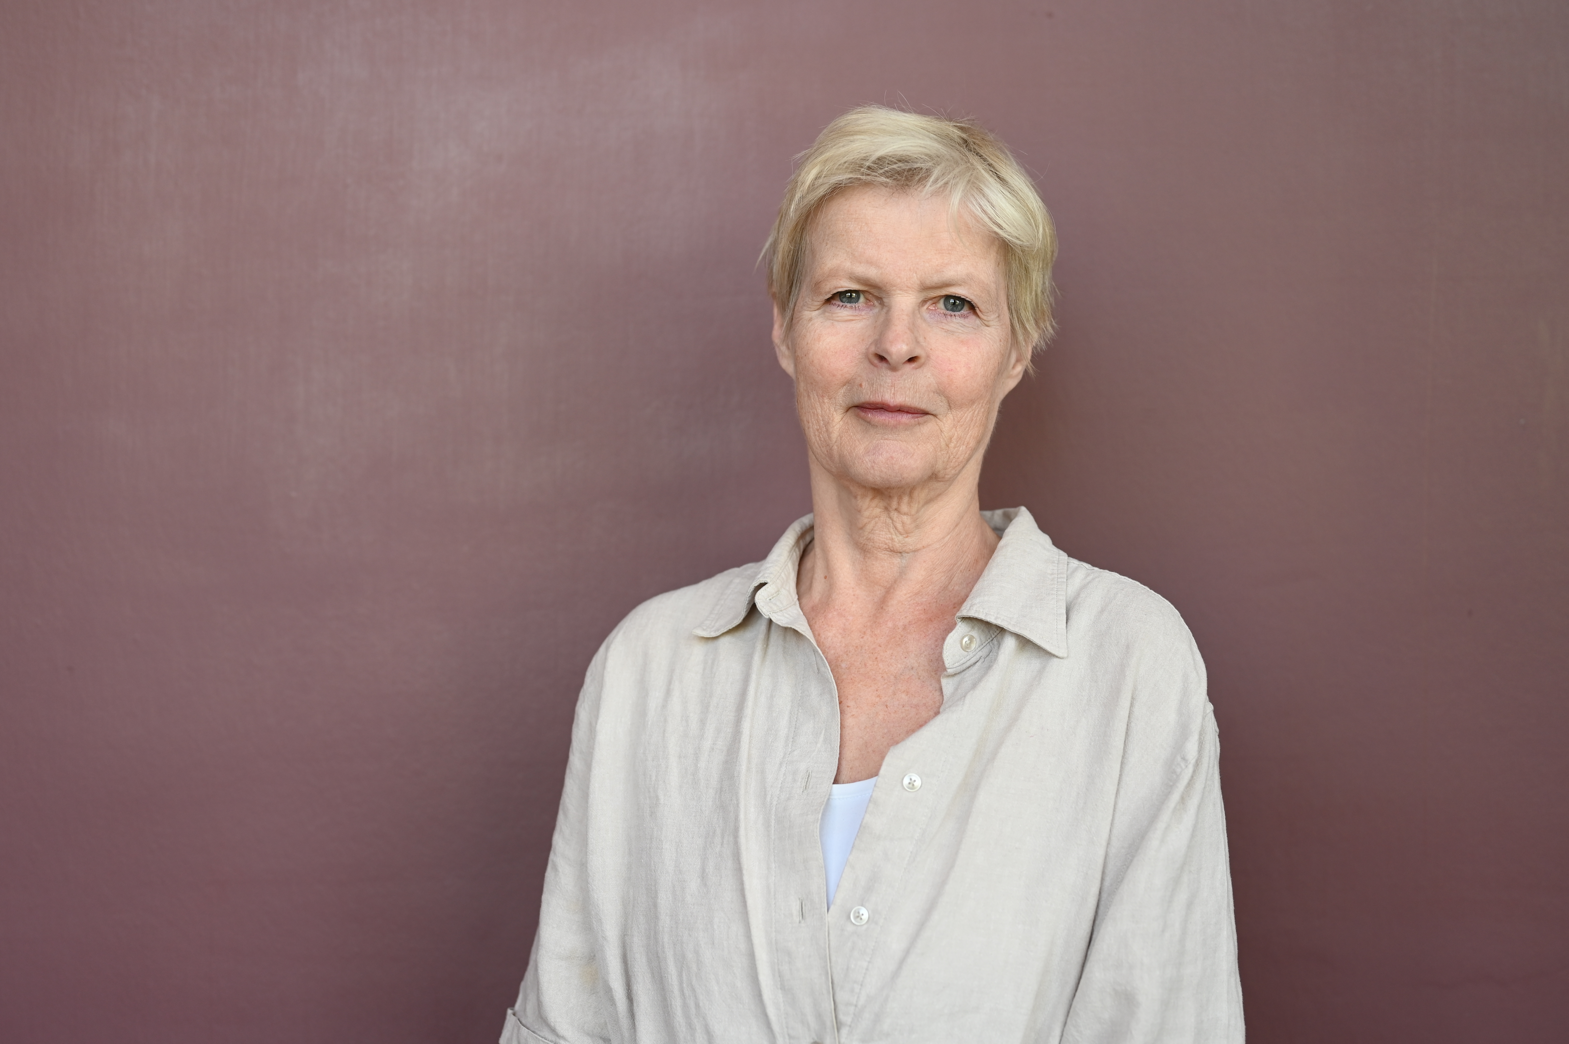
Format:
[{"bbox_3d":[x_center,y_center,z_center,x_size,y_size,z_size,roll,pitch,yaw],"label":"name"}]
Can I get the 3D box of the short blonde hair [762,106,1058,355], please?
[{"bbox_3d":[0.081,-0.176,1.405,0.187,0.185,0.210,3,-1,3],"label":"short blonde hair"}]

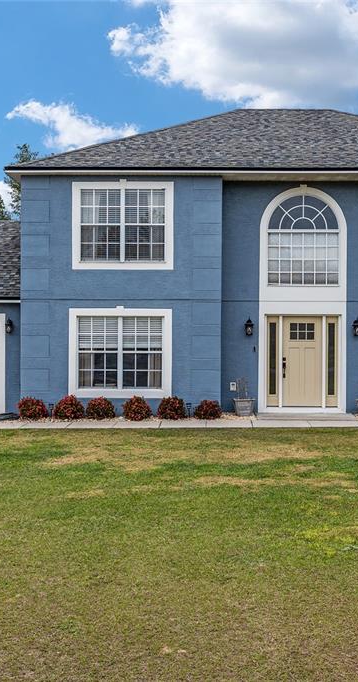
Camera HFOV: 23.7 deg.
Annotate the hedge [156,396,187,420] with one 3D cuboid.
[{"bbox_3d":[-0.141,1.437,18.150,0.623,0.500,0.623,0,0,0],"label":"hedge"}]

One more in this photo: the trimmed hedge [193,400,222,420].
[{"bbox_3d":[0.626,1.476,18.250,0.588,0.407,0.588,0,0,0],"label":"trimmed hedge"}]

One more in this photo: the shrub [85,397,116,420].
[{"bbox_3d":[-1.660,1.433,18.150,0.617,0.504,0.617,0,0,0],"label":"shrub"}]

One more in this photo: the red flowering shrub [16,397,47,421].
[{"bbox_3d":[-3.090,1.420,18.150,0.630,0.500,0.620,0,0,0],"label":"red flowering shrub"}]

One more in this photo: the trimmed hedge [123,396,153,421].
[{"bbox_3d":[-0.870,1.420,18.050,0.610,0.500,0.610,0,0,0],"label":"trimmed hedge"}]

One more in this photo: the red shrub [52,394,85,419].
[{"bbox_3d":[-2.350,1.410,18.200,0.680,0.500,0.650,0,0,0],"label":"red shrub"}]

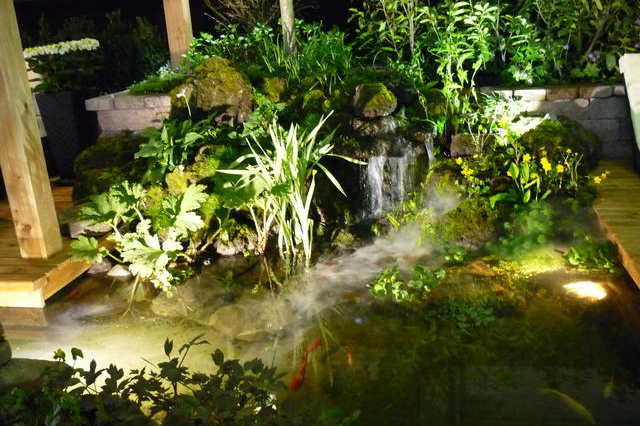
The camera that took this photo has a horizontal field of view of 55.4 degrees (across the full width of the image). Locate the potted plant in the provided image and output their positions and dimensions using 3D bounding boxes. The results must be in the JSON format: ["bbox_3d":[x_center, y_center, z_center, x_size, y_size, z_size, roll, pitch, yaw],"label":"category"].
[{"bbox_3d":[-1.789,-0.730,4.223,0.464,0.855,0.422,-4,19,-6],"label":"potted plant"}]

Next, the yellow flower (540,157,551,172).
[{"bbox_3d":[1.302,-0.280,3.523,0.058,0.072,0.051,-2,19,0],"label":"yellow flower"}]

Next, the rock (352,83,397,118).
[{"bbox_3d":[0.348,-0.722,3.911,0.279,0.204,0.237,-2,21,0],"label":"rock"}]

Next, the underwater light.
[{"bbox_3d":[1.201,0.355,2.760,0.185,0.072,0.144,-8,20,-17],"label":"underwater light"}]

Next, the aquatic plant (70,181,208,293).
[{"bbox_3d":[-0.893,0.121,3.018,0.618,0.391,0.474,-2,19,0],"label":"aquatic plant"}]

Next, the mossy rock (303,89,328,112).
[{"bbox_3d":[-0.030,-0.739,4.008,0.171,0.137,0.145,-2,21,0],"label":"mossy rock"}]

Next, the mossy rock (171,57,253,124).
[{"bbox_3d":[-0.755,-0.852,4.244,0.525,0.412,0.422,-2,19,0],"label":"mossy rock"}]

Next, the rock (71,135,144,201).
[{"bbox_3d":[-1.359,-0.288,3.957,0.433,0.441,0.347,-2,21,0],"label":"rock"}]

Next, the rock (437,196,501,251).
[{"bbox_3d":[0.809,0.052,3.348,0.330,0.227,0.278,-2,19,0],"label":"rock"}]

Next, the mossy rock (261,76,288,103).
[{"bbox_3d":[-0.327,-0.886,4.378,0.196,0.185,0.175,-2,19,0],"label":"mossy rock"}]

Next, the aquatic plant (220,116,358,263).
[{"bbox_3d":[-0.154,-0.107,3.181,0.705,0.788,0.494,-2,21,0],"label":"aquatic plant"}]

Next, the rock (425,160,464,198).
[{"bbox_3d":[0.751,-0.203,3.690,0.231,0.234,0.197,-2,21,0],"label":"rock"}]

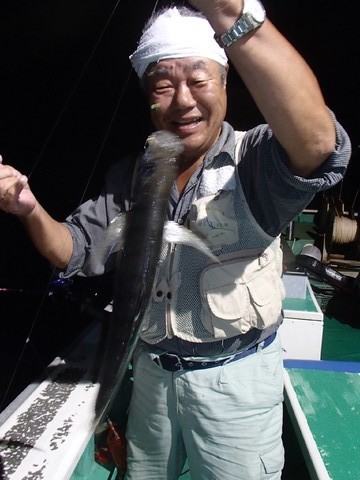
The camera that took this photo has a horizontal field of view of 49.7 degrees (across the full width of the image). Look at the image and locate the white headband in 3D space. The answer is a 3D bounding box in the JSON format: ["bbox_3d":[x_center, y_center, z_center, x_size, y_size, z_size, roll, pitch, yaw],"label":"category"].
[{"bbox_3d":[-0.006,-0.387,0.775,0.190,0.122,0.208,-12,15,-9],"label":"white headband"}]

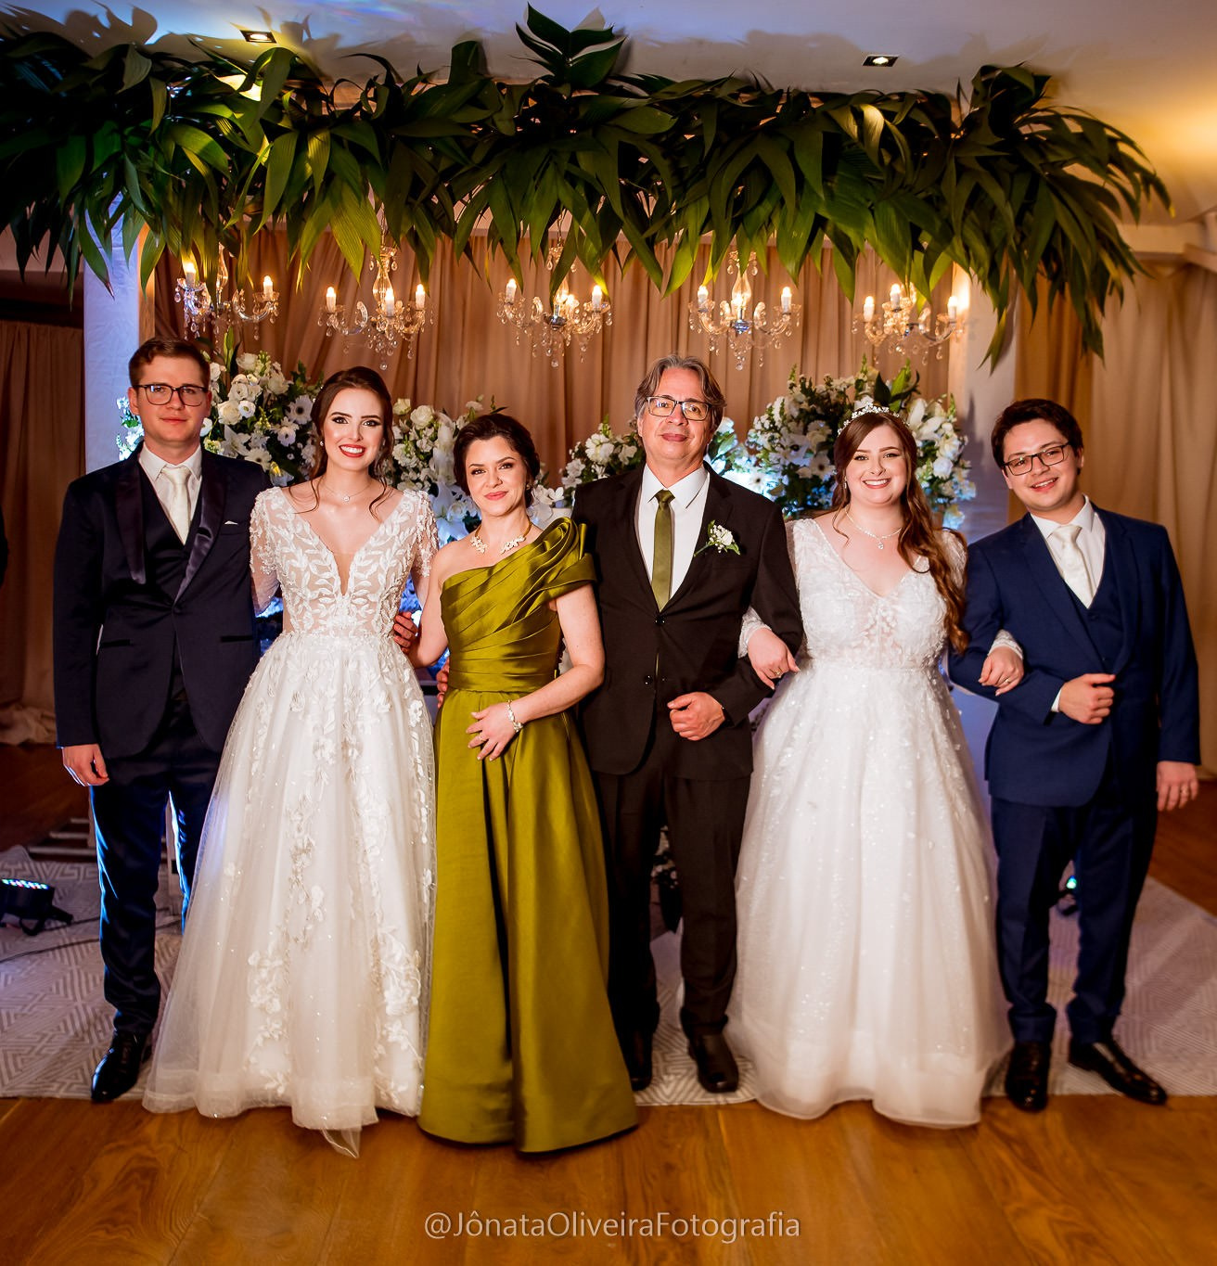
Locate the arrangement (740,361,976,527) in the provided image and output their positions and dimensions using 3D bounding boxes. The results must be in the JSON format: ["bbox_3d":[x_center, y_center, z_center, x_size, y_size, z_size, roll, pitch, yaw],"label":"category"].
[{"bbox_3d":[0.845,-0.619,4.308,0.793,0.589,0.650,2,6,5],"label":"arrangement"}]

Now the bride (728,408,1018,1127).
[{"bbox_3d":[0.663,0.283,3.102,0.703,1.640,0.620,3,6,11],"label":"bride"}]

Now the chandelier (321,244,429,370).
[{"bbox_3d":[-0.877,-1.231,4.750,0.400,0.460,0.400,1,6,-2],"label":"chandelier"}]

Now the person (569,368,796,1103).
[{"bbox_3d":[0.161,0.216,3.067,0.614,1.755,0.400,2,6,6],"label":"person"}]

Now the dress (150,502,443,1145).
[{"bbox_3d":[-0.728,0.374,2.954,0.677,1.419,0.650,0,6,-10],"label":"dress"}]

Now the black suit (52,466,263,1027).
[{"bbox_3d":[-1.080,0.293,3.077,0.510,1.410,0.330,0,6,-12],"label":"black suit"}]

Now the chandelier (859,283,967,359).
[{"bbox_3d":[1.162,-1.245,4.850,0.410,0.450,0.410,1,6,-2],"label":"chandelier"}]

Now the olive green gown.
[{"bbox_3d":[-0.176,0.422,2.887,0.521,1.364,0.450,2,6,8],"label":"olive green gown"}]

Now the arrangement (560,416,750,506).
[{"bbox_3d":[0.150,-0.607,4.500,0.660,0.360,0.420,1,6,-2],"label":"arrangement"}]

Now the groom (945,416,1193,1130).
[{"bbox_3d":[1.119,0.281,3.071,0.573,1.672,0.420,2,6,10],"label":"groom"}]

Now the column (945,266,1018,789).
[{"bbox_3d":[1.402,-0.360,4.873,0.210,2.650,0.230,1,6,-2],"label":"column"}]

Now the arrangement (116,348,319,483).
[{"bbox_3d":[-1.400,-0.736,4.550,0.700,0.600,0.580,1,6,-2],"label":"arrangement"}]

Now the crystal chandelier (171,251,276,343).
[{"bbox_3d":[-1.418,-1.262,4.700,0.400,0.450,0.400,1,6,-2],"label":"crystal chandelier"}]

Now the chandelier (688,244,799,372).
[{"bbox_3d":[0.454,-1.136,4.407,0.400,0.445,0.400,1,6,0],"label":"chandelier"}]

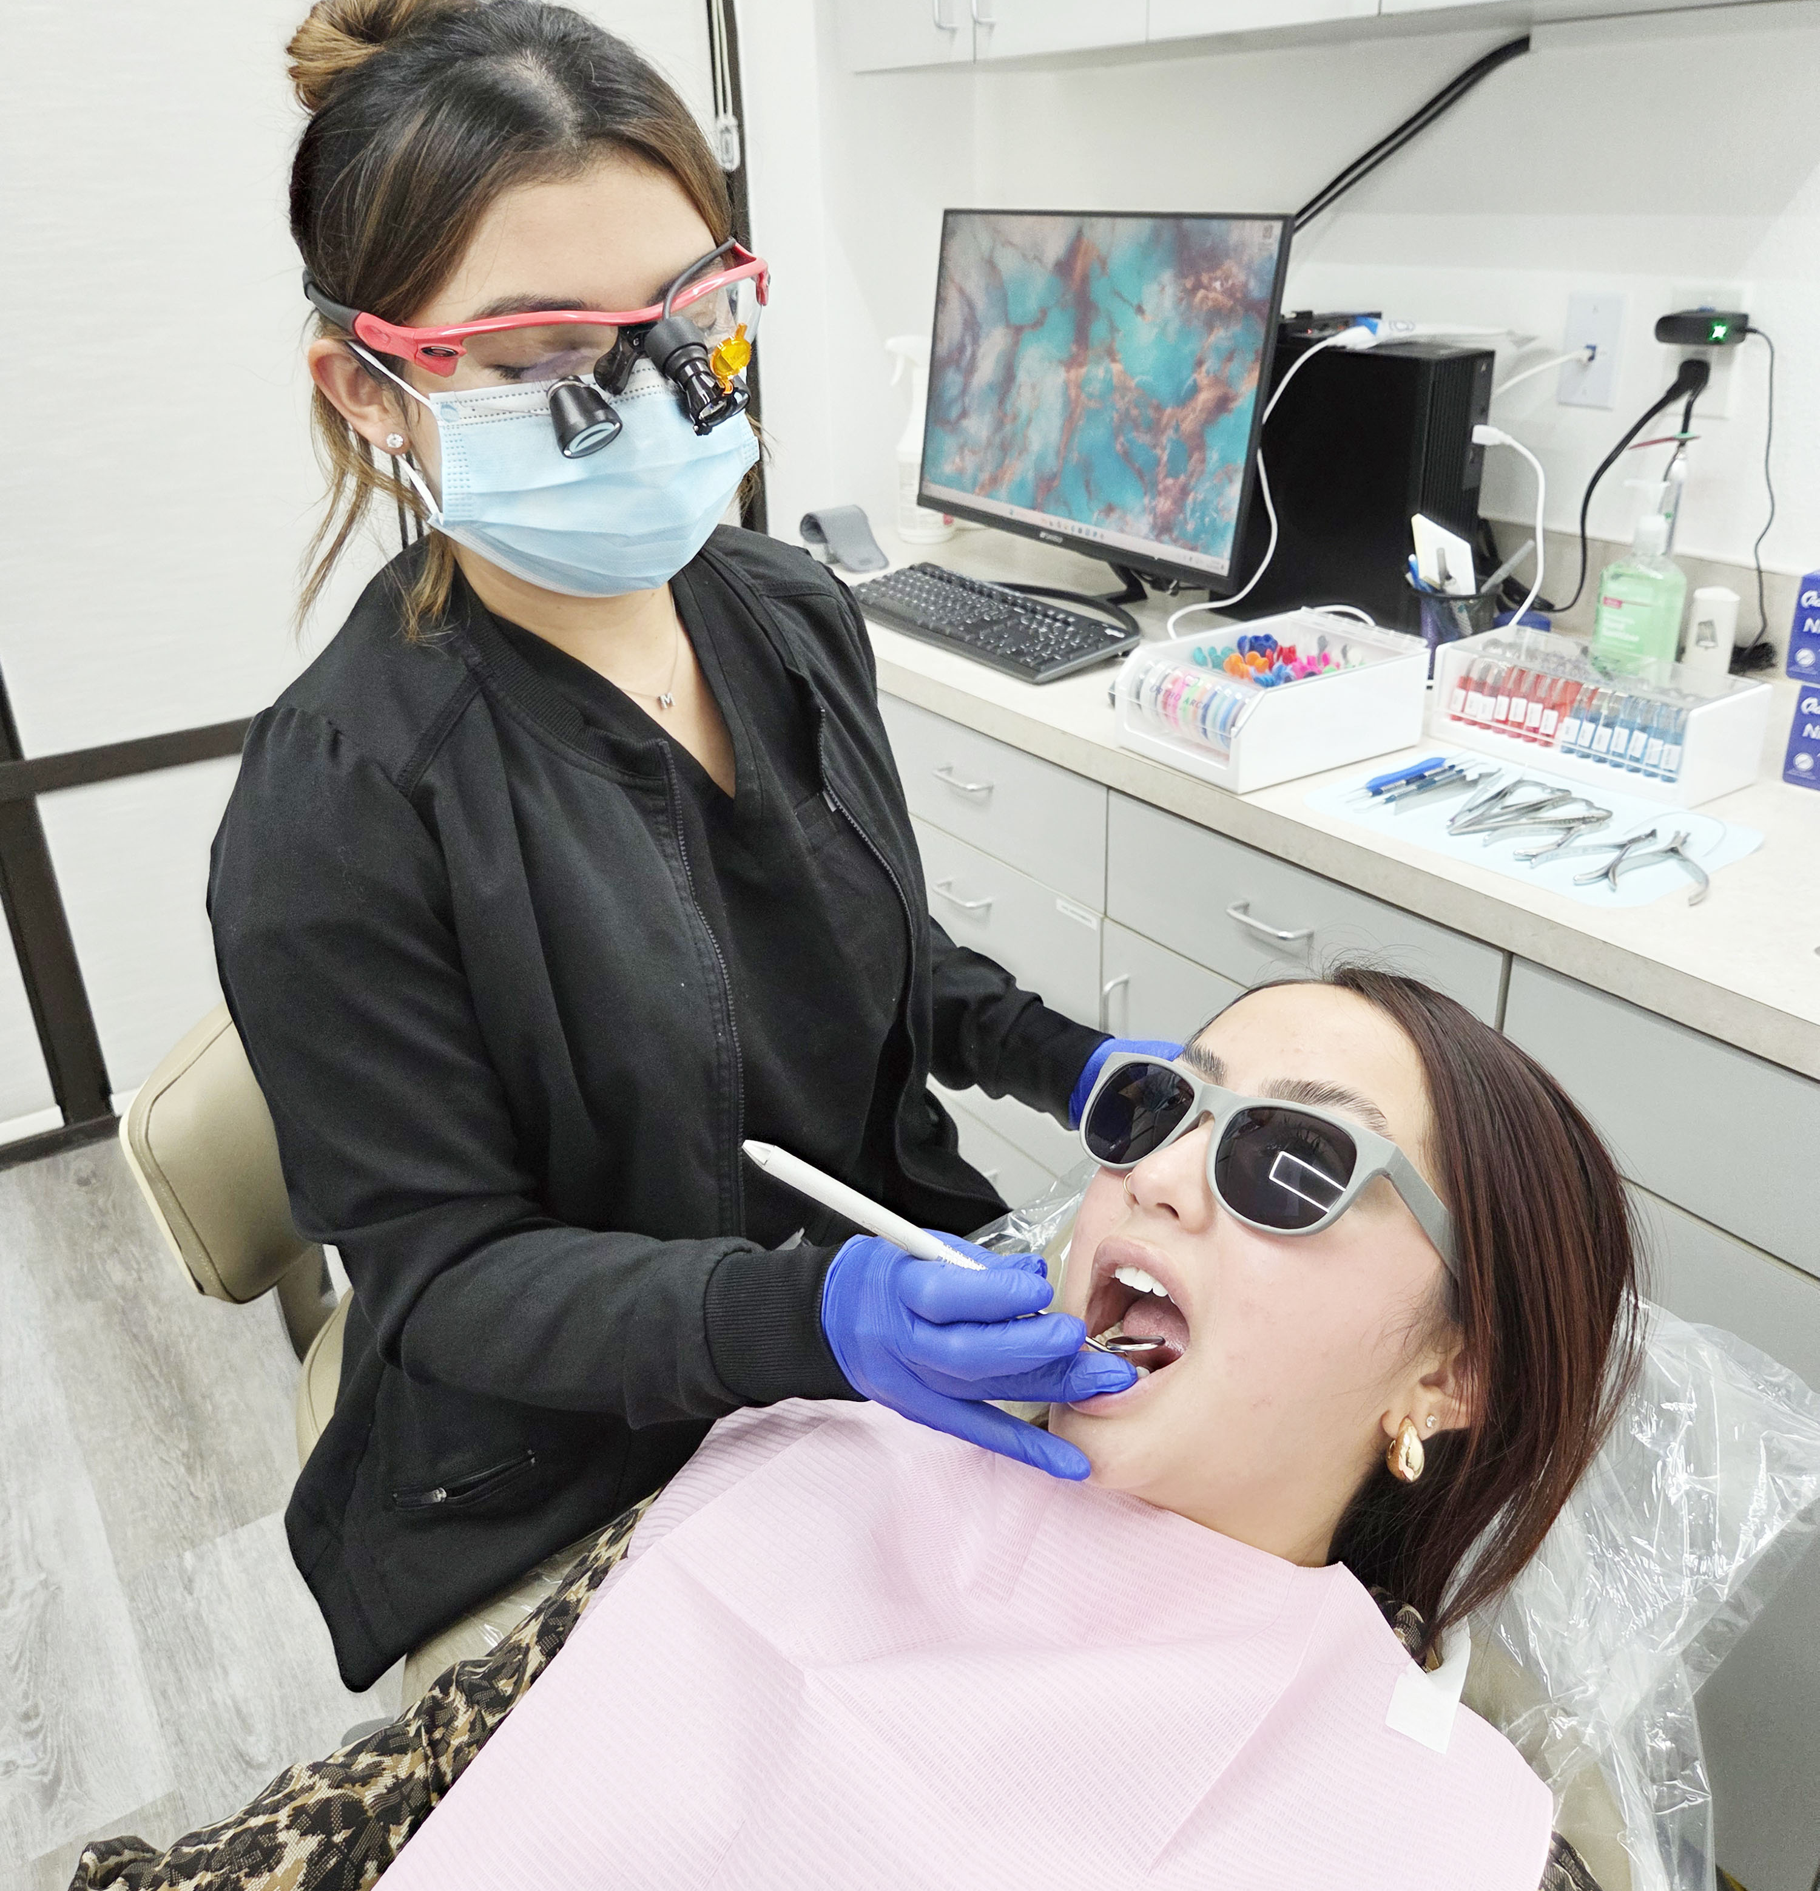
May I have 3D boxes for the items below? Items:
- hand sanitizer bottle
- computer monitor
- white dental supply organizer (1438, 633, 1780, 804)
[{"bbox_3d":[0.734,-0.361,1.610,0.056,0.188,0.078,-20,31,-30],"label":"hand sanitizer bottle"},{"bbox_3d":[0.221,-0.616,1.874,0.155,0.430,0.610,-18,30,-28],"label":"computer monitor"},{"bbox_3d":[0.603,-0.207,1.427,0.115,0.087,0.255,-18,30,-28],"label":"white dental supply organizer"}]

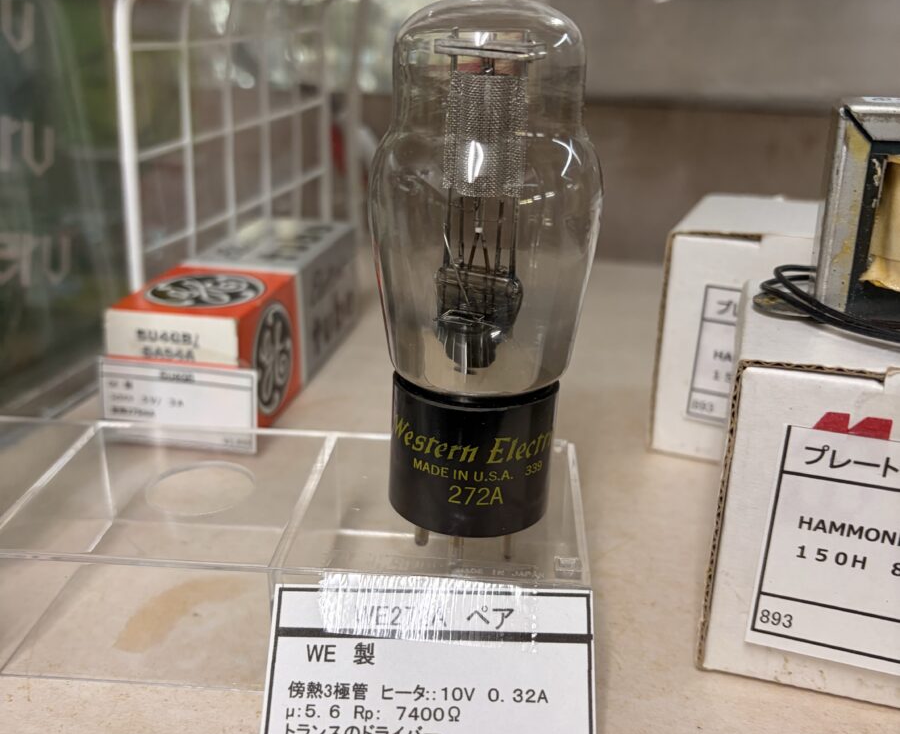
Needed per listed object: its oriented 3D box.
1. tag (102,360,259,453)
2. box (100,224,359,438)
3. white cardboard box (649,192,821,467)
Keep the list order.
[{"bbox_3d":[-0.084,0.012,0.277,0.051,0.027,0.002,6,13,10],"label":"tag"},{"bbox_3d":[-0.071,-0.019,0.331,0.042,0.043,0.124,4,22,10],"label":"box"},{"bbox_3d":[0.111,-0.009,0.276,0.080,0.069,0.057,10,24,23],"label":"white cardboard box"}]

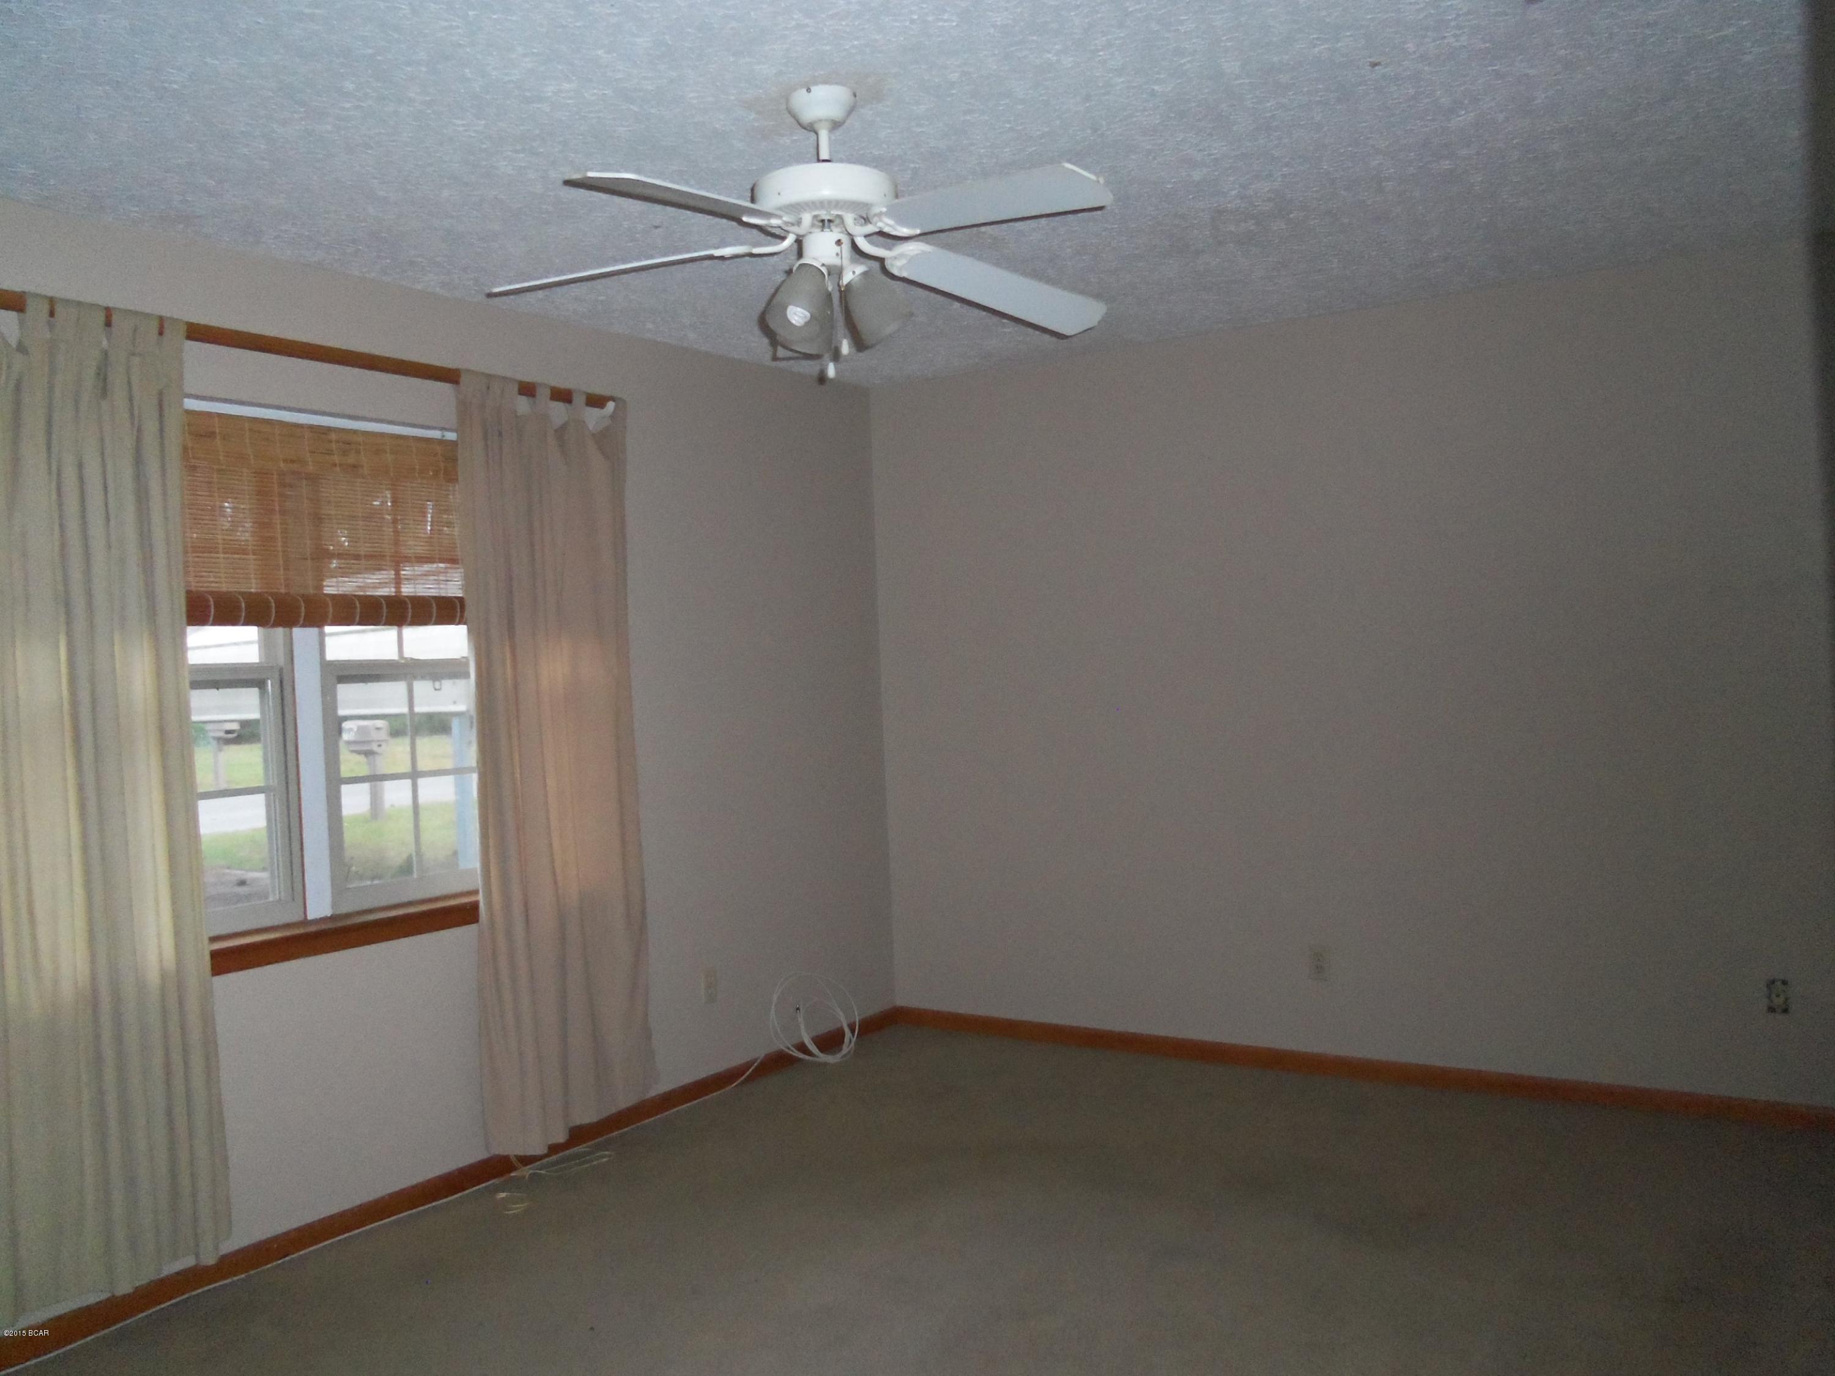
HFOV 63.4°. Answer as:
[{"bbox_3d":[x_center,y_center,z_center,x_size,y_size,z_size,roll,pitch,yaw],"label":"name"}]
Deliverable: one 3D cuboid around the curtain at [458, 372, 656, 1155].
[{"bbox_3d":[-1.000,0.201,4.276,0.130,2.130,0.680,-2,1,34],"label":"curtain"}]

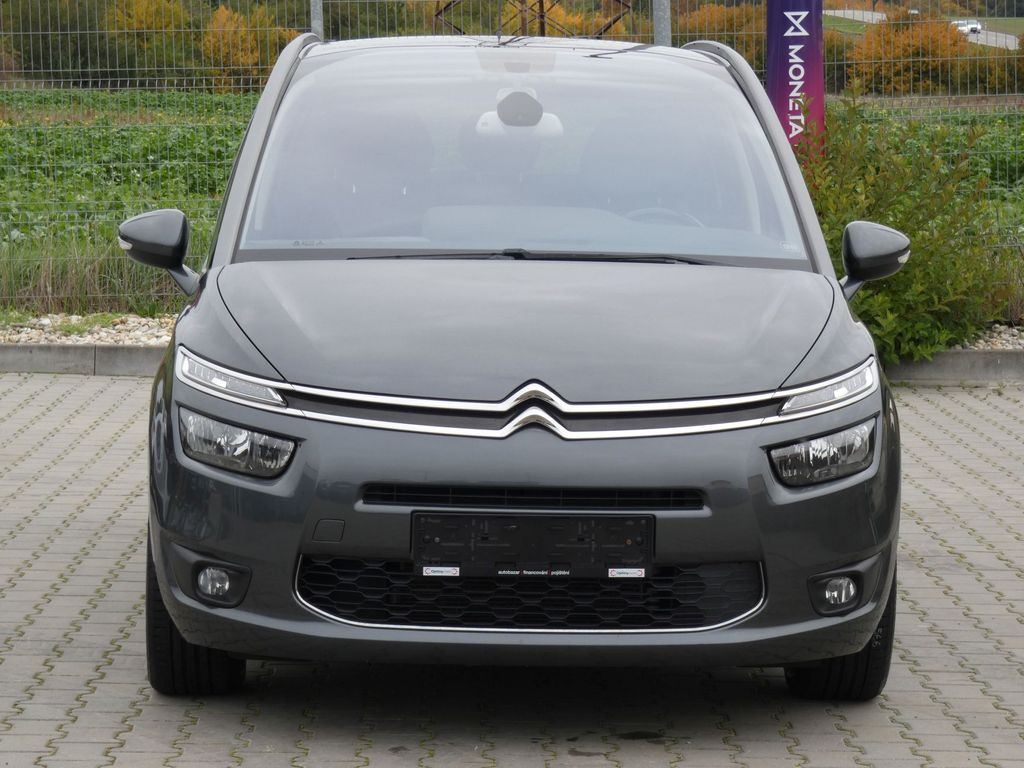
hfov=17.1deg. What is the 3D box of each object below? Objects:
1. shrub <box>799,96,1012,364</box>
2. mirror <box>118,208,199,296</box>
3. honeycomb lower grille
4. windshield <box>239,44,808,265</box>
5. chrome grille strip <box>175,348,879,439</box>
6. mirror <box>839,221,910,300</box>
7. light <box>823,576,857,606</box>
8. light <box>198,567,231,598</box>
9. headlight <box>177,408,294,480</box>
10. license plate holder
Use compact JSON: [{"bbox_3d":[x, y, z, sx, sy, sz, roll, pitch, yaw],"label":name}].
[{"bbox_3d":[2.123,-0.833,18.400,1.220,1.450,1.150,1,5,-2],"label":"shrub"},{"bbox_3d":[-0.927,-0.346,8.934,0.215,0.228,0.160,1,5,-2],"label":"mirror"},{"bbox_3d":[0.044,0.466,7.601,1.050,0.165,0.130,1,5,-2],"label":"honeycomb lower grille"},{"bbox_3d":[0.016,-0.620,8.937,1.450,0.200,1.220,1,31,-2],"label":"windshield"},{"bbox_3d":[0.045,0.024,7.783,1.670,0.170,0.500,1,5,-2],"label":"chrome grille strip"},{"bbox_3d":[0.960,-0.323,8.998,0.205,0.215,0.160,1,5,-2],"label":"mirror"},{"bbox_3d":[0.752,0.474,7.800,0.080,0.074,0.065,1,5,-2],"label":"light"},{"bbox_3d":[-0.679,0.450,7.752,0.080,0.074,0.065,1,5,-2],"label":"light"},{"bbox_3d":[-0.629,0.136,7.786,0.285,0.150,0.230,1,5,-2],"label":"headlight"},{"bbox_3d":[0.049,0.359,7.511,0.533,0.138,0.030,1,5,-2],"label":"license plate holder"}]

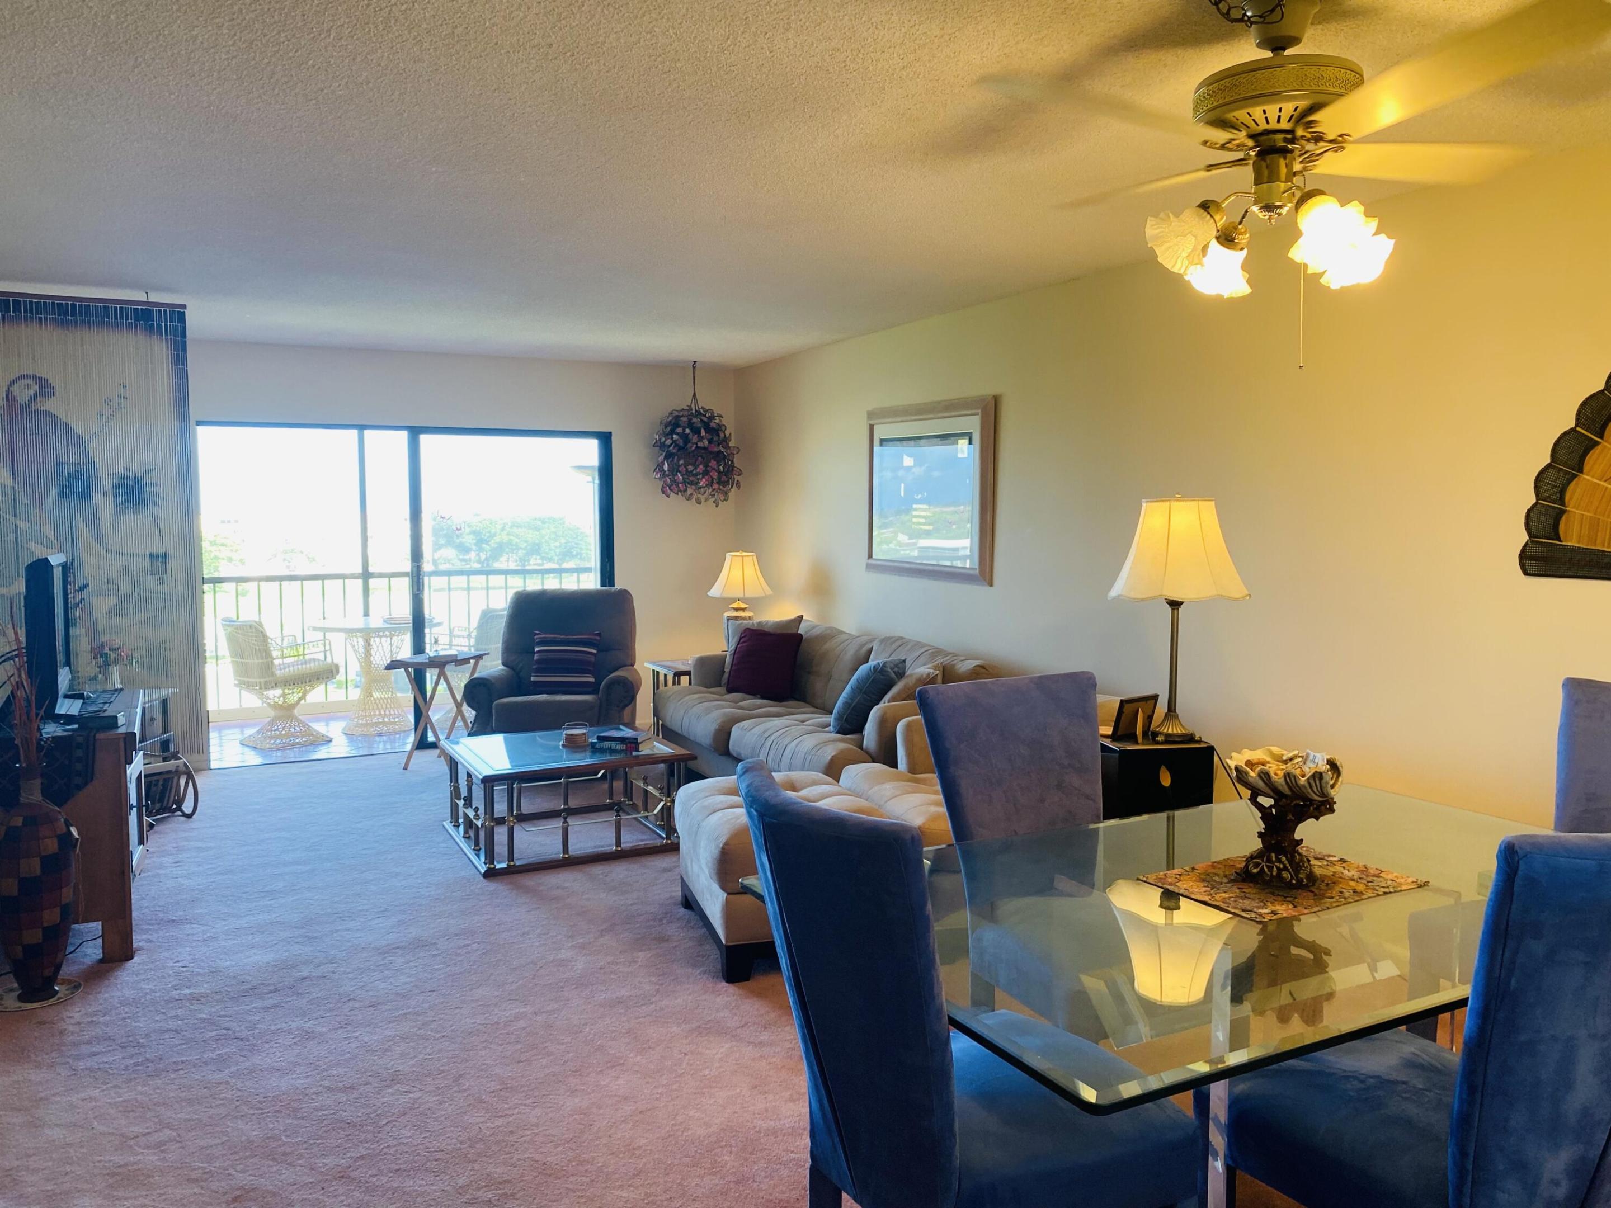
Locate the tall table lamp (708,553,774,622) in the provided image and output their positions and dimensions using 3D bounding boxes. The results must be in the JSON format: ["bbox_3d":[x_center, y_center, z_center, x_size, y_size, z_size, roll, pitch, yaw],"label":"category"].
[{"bbox_3d":[-0.410,0.029,7.550,0.430,0.707,0.430,0,5,0],"label":"tall table lamp"}]

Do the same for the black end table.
[{"bbox_3d":[1.069,0.818,3.909,0.330,0.780,0.360,-1,5,-12],"label":"black end table"}]

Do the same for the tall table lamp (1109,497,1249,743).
[{"bbox_3d":[1.174,0.044,3.835,0.440,0.765,0.440,-2,5,-25],"label":"tall table lamp"}]

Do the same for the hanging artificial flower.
[{"bbox_3d":[-0.708,-1.091,7.773,0.600,0.925,0.580,0,5,0],"label":"hanging artificial flower"}]

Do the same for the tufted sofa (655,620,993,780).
[{"bbox_3d":[0.057,0.611,6.109,0.940,0.840,2.400,-2,5,-28],"label":"tufted sofa"}]

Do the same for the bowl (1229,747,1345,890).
[{"bbox_3d":[1.016,0.445,2.565,0.250,0.270,0.220,2,5,20],"label":"bowl"}]

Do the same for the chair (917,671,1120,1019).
[{"bbox_3d":[0.672,0.752,3.047,0.530,1.050,0.620,-3,5,-29],"label":"chair"}]

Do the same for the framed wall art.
[{"bbox_3d":[0.588,-0.552,5.968,0.040,0.860,1.200,-2,5,-25],"label":"framed wall art"}]

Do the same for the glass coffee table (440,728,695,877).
[{"bbox_3d":[-1.100,0.868,5.533,0.930,0.420,0.930,-2,5,-25],"label":"glass coffee table"}]

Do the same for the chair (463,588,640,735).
[{"bbox_3d":[-1.386,0.453,6.817,0.910,1.040,0.920,0,5,-5],"label":"chair"}]

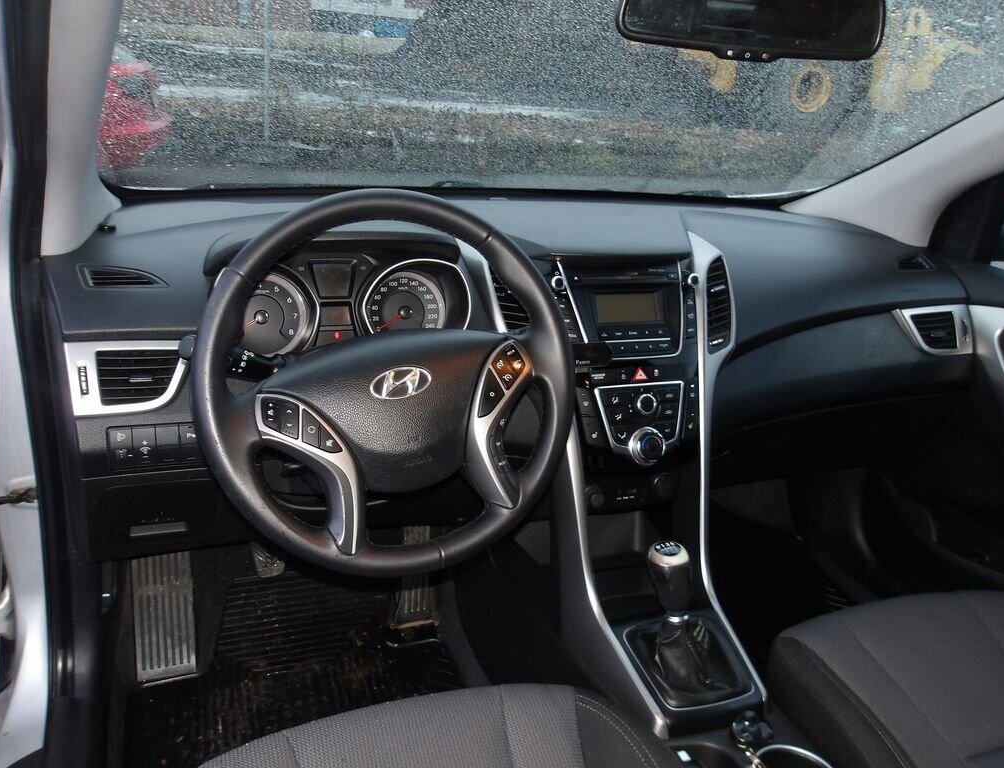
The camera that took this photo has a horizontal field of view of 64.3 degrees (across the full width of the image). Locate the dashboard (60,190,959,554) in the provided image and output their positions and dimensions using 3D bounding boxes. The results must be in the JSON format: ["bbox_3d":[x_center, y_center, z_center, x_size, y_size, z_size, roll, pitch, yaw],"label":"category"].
[{"bbox_3d":[0.088,-0.096,1.320,1.420,0.420,0.600,-4,23,-19],"label":"dashboard"}]

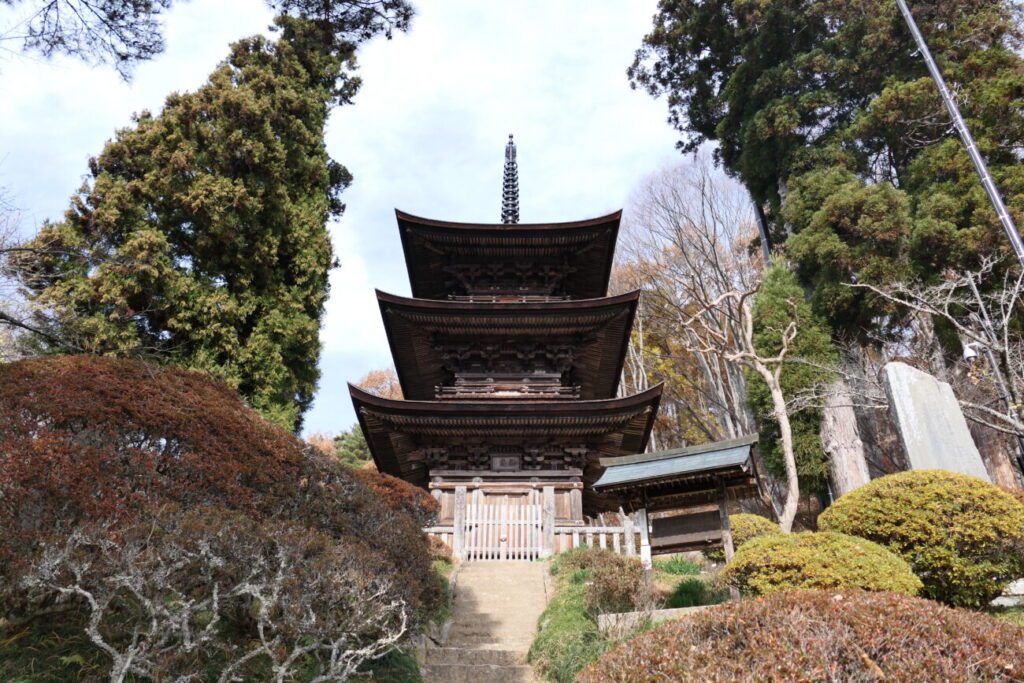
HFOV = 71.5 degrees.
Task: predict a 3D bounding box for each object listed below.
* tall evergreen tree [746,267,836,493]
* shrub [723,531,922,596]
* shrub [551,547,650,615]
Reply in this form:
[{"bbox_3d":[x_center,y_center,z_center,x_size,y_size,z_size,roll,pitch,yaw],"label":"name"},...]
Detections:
[{"bbox_3d":[8.622,0.987,22.222,2.700,8.368,2.600,0,-29,0],"label":"tall evergreen tree"},{"bbox_3d":[4.582,3.352,10.469,2.750,1.094,2.300,0,-29,0],"label":"shrub"},{"bbox_3d":[1.371,3.648,10.764,1.400,1.043,1.300,0,-29,0],"label":"shrub"}]

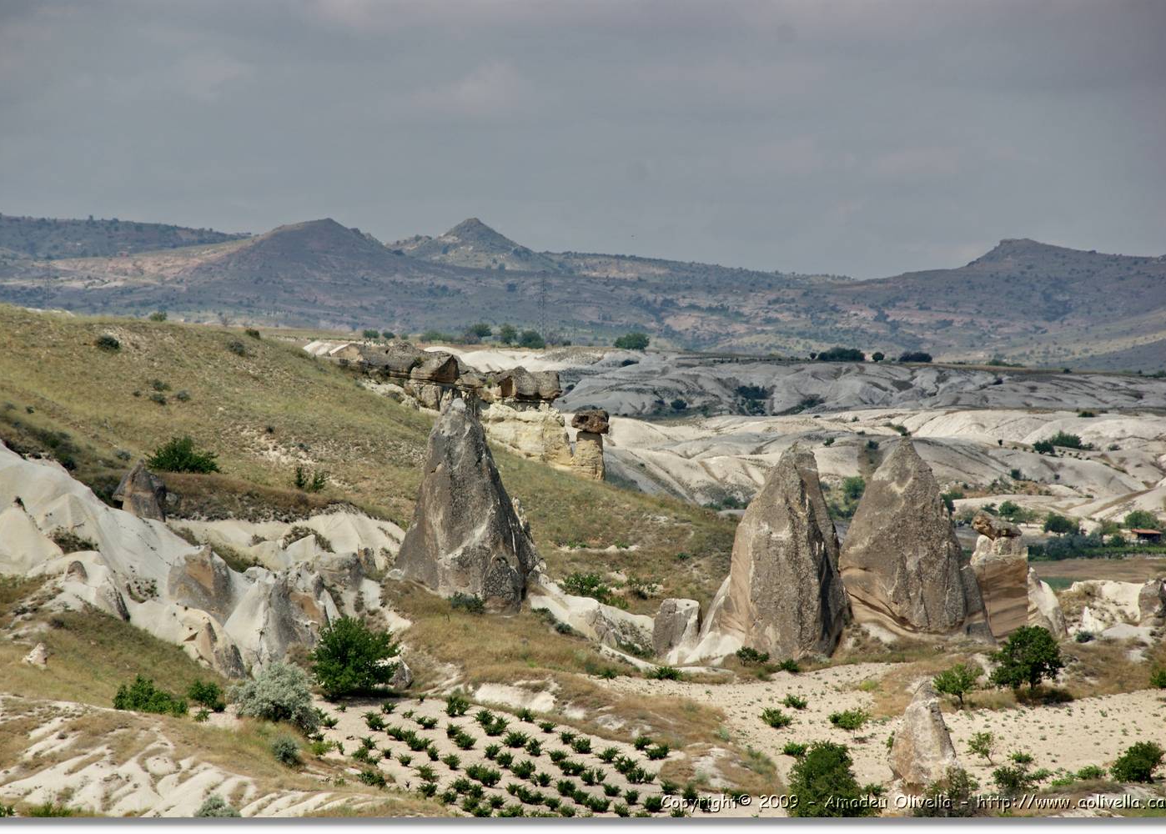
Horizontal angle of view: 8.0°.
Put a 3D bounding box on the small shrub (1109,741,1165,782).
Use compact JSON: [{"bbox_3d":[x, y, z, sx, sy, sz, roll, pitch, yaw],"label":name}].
[{"bbox_3d":[29.345,18.293,442.000,2.800,2.180,2.520,0,1,0],"label":"small shrub"}]

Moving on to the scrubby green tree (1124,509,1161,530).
[{"bbox_3d":[100.466,18.642,1500.000,6.680,3.870,6.010,0,1,0],"label":"scrubby green tree"}]

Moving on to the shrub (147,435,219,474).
[{"bbox_3d":[-28.760,2.673,600.000,5.270,2.670,4.220,0,1,0],"label":"shrub"}]

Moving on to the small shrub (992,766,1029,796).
[{"bbox_3d":[22.355,19.041,436.000,1.940,1.580,1.750,0,1,0],"label":"small shrub"}]

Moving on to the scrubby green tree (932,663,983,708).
[{"bbox_3d":[20.899,14.992,465.000,2.830,2.510,2.690,0,1,0],"label":"scrubby green tree"}]

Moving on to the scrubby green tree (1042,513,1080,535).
[{"bbox_3d":[84.330,18.872,1470.000,6.550,3.960,5.890,0,1,0],"label":"scrubby green tree"}]

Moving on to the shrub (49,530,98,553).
[{"bbox_3d":[-30.500,7.474,500.000,2.930,1.470,2.200,0,1,0],"label":"shrub"}]

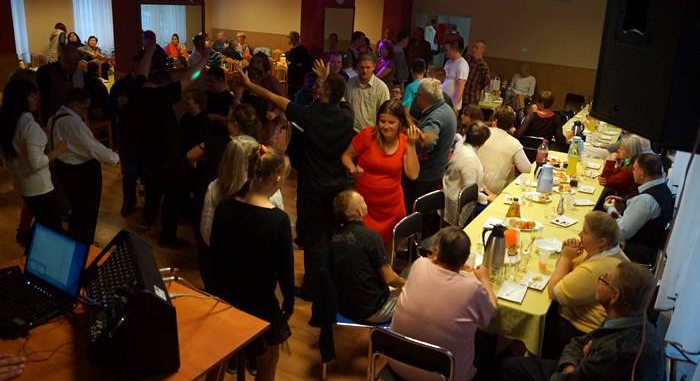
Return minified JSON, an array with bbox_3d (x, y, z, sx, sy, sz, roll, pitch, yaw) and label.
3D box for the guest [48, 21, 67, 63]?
[{"bbox_3d":[-5.929,-2.723,10.850,0.550,1.400,0.500,-2,22,-14],"label":"guest"}]

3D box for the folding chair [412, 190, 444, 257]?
[{"bbox_3d":[0.918,0.481,4.636,0.520,0.820,0.460,15,24,29],"label":"folding chair"}]

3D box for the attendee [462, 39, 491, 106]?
[{"bbox_3d":[2.154,-1.723,9.220,0.360,1.800,0.500,-10,24,-30],"label":"attendee"}]

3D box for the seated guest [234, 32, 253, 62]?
[{"bbox_3d":[-2.413,-2.837,11.843,0.500,1.270,0.600,-11,25,-32],"label":"seated guest"}]

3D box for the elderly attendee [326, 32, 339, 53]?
[{"bbox_3d":[-0.437,-2.940,12.249,0.480,1.380,0.500,13,23,23],"label":"elderly attendee"}]

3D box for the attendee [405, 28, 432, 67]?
[{"bbox_3d":[1.413,-2.571,11.323,0.500,1.817,0.360,12,23,22],"label":"attendee"}]

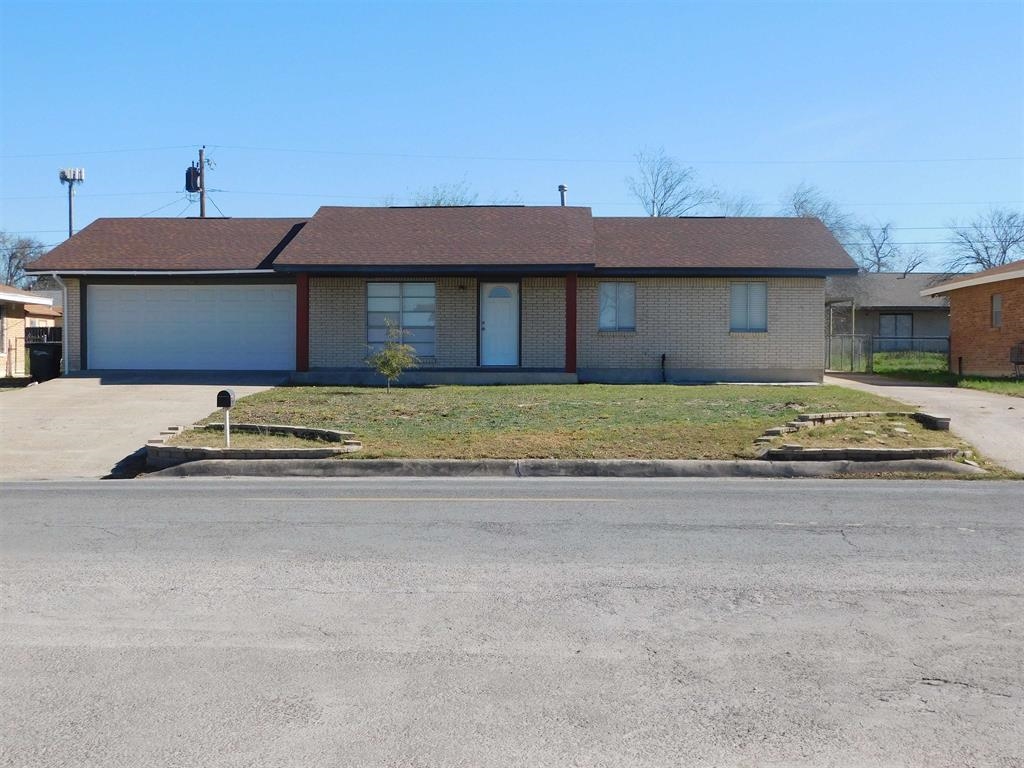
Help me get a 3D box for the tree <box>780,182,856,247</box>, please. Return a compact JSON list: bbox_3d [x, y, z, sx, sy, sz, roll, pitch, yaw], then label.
[{"bbox_3d":[13.226,-4.816,57.980,4.200,7.924,4.200,0,1,0],"label":"tree"}]

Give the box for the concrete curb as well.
[{"bbox_3d":[0.689,1.112,17.654,10.984,0.230,0.350,0,1,1],"label":"concrete curb"}]

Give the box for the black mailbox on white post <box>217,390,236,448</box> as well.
[{"bbox_3d":[-3.871,0.480,18.050,0.200,0.788,0.460,0,1,-4],"label":"black mailbox on white post"}]

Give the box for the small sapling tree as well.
[{"bbox_3d":[-2.652,-0.605,29.300,1.150,1.585,1.100,0,1,0],"label":"small sapling tree"}]

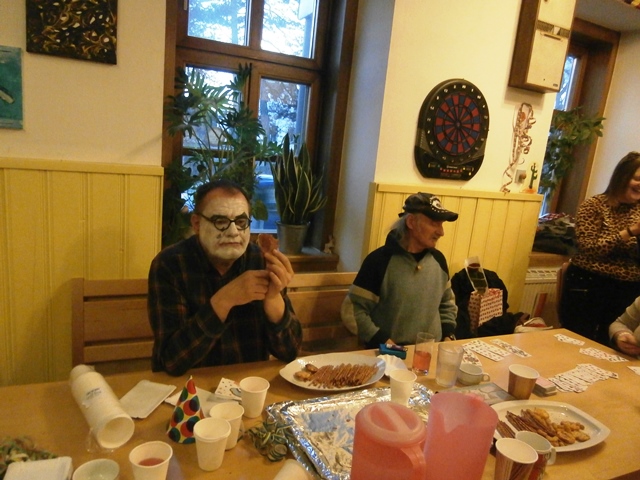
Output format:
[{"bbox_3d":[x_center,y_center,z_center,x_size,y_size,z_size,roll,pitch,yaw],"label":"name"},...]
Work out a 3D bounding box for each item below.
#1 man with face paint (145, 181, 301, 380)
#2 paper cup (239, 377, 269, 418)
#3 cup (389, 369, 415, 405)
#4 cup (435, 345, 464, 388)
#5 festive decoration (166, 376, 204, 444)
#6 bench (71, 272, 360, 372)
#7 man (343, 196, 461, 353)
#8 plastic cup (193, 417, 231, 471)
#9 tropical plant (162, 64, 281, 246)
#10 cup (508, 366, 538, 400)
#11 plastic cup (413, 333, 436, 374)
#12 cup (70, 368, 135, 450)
[{"bbox_3d":[-0.316,0.447,1.486,0.550,1.260,0.720,0,12,-24],"label":"man with face paint"},{"bbox_3d":[-0.162,0.391,1.097,0.073,0.078,0.073,5,11,-1],"label":"paper cup"},{"bbox_3d":[0.225,0.409,1.217,0.074,0.077,0.074,5,11,-1],"label":"cup"},{"bbox_3d":[0.391,0.381,1.346,0.075,0.112,0.075,5,11,-1],"label":"cup"},{"bbox_3d":[-0.294,0.372,1.006,0.095,0.134,0.095,0,12,-24],"label":"festive decoration"},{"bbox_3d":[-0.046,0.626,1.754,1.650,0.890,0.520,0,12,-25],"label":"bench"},{"bbox_3d":[0.410,0.472,1.744,0.580,1.250,0.720,0,13,-27],"label":"man"},{"bbox_3d":[-0.223,0.425,0.916,0.075,0.078,0.075,0,12,-24],"label":"plastic cup"},{"bbox_3d":[-0.443,-0.375,2.018,0.560,0.830,0.480,0,12,-24],"label":"tropical plant"},{"bbox_3d":[0.588,0.423,1.296,0.082,0.081,0.082,5,11,-1],"label":"cup"},{"bbox_3d":[0.325,0.359,1.391,0.055,0.117,0.055,5,11,-1],"label":"plastic cup"},{"bbox_3d":[-0.522,0.375,1.039,0.075,0.075,0.286,-4,15,-41],"label":"cup"}]

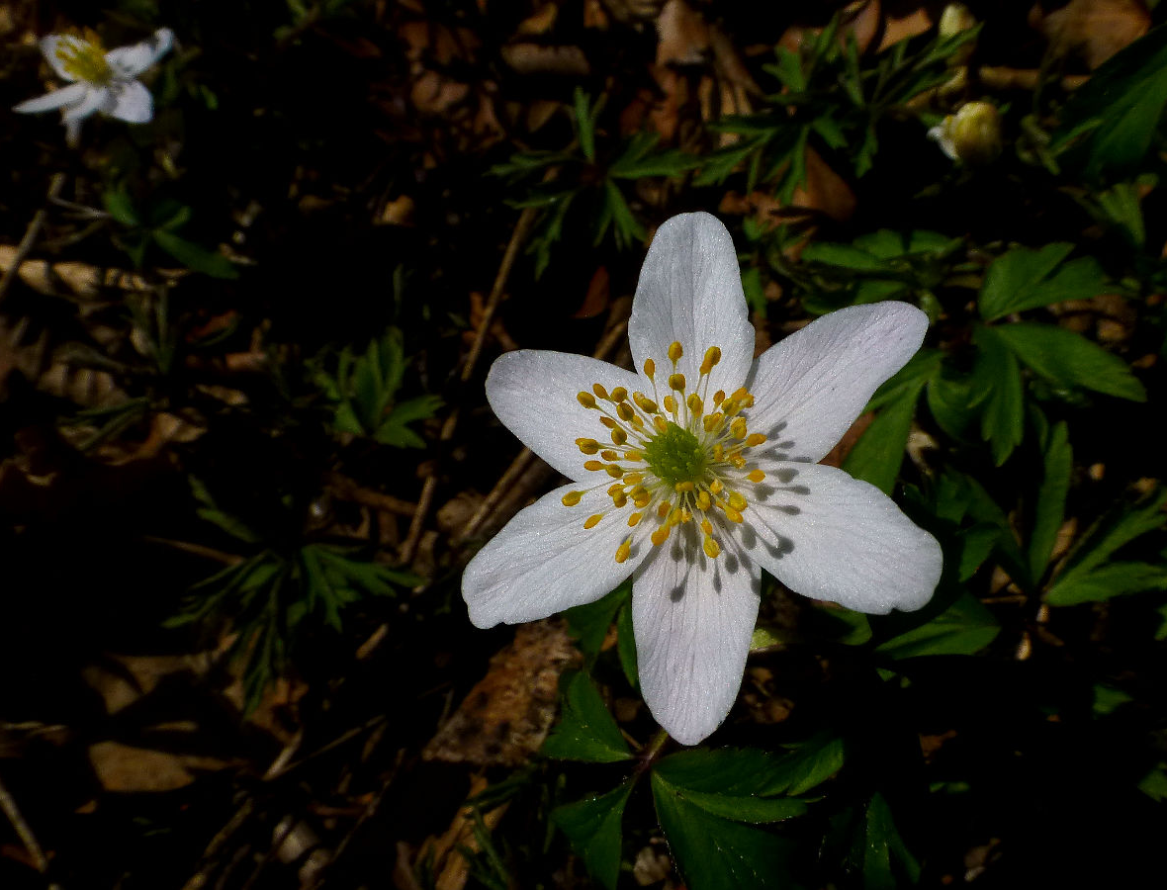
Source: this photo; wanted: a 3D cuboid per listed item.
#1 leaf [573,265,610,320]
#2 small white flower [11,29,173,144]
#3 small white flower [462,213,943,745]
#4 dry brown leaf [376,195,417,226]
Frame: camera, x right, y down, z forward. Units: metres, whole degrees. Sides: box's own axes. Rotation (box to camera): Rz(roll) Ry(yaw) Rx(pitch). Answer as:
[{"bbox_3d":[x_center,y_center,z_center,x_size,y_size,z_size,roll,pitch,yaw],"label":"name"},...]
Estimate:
[{"bbox_3d":[0.002,-0.044,0.237,0.011,0.008,0.014,0,53,0],"label":"leaf"},{"bbox_3d":[-0.124,-0.092,0.212,0.039,0.018,0.038,0,63,0],"label":"small white flower"},{"bbox_3d":[0.010,0.002,0.073,0.043,0.013,0.046,0,80,20],"label":"small white flower"},{"bbox_3d":[-0.059,-0.074,0.260,0.013,0.006,0.010,0,53,0],"label":"dry brown leaf"}]

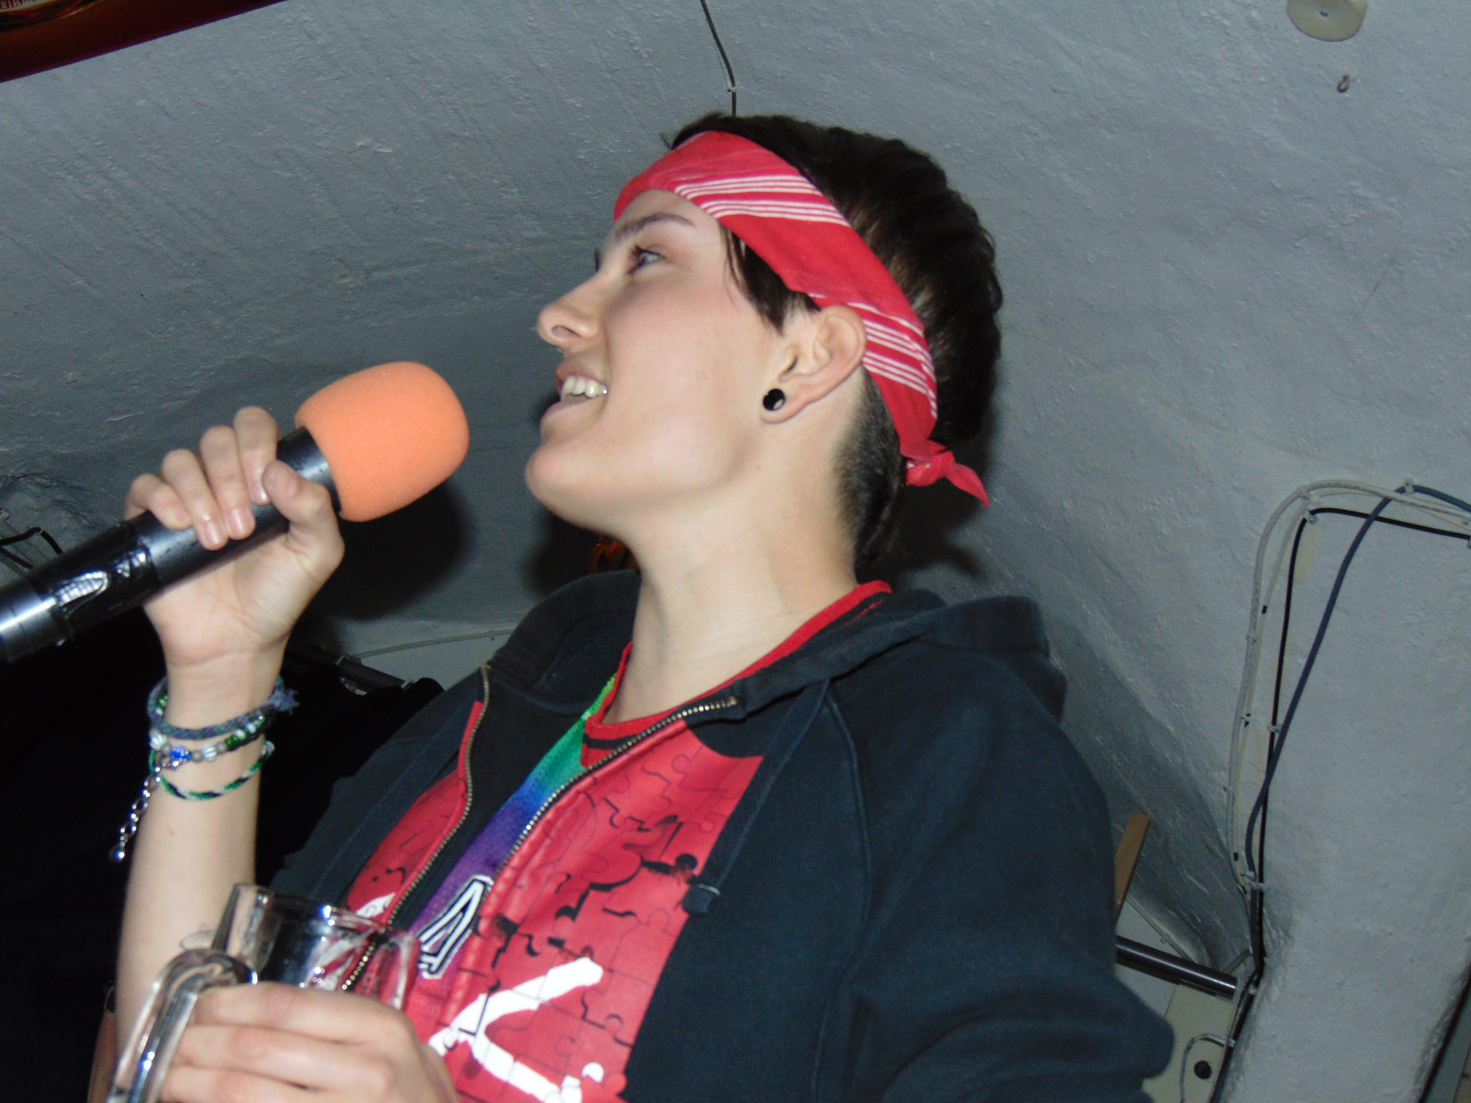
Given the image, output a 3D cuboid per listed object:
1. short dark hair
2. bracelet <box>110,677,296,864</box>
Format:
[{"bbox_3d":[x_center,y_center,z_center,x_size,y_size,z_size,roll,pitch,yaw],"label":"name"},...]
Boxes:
[{"bbox_3d":[0.037,-0.109,1.240,0.200,0.210,0.168,25,-16,-13],"label":"short dark hair"},{"bbox_3d":[-0.246,0.100,1.180,0.078,0.070,0.064,2,22,-14],"label":"bracelet"}]

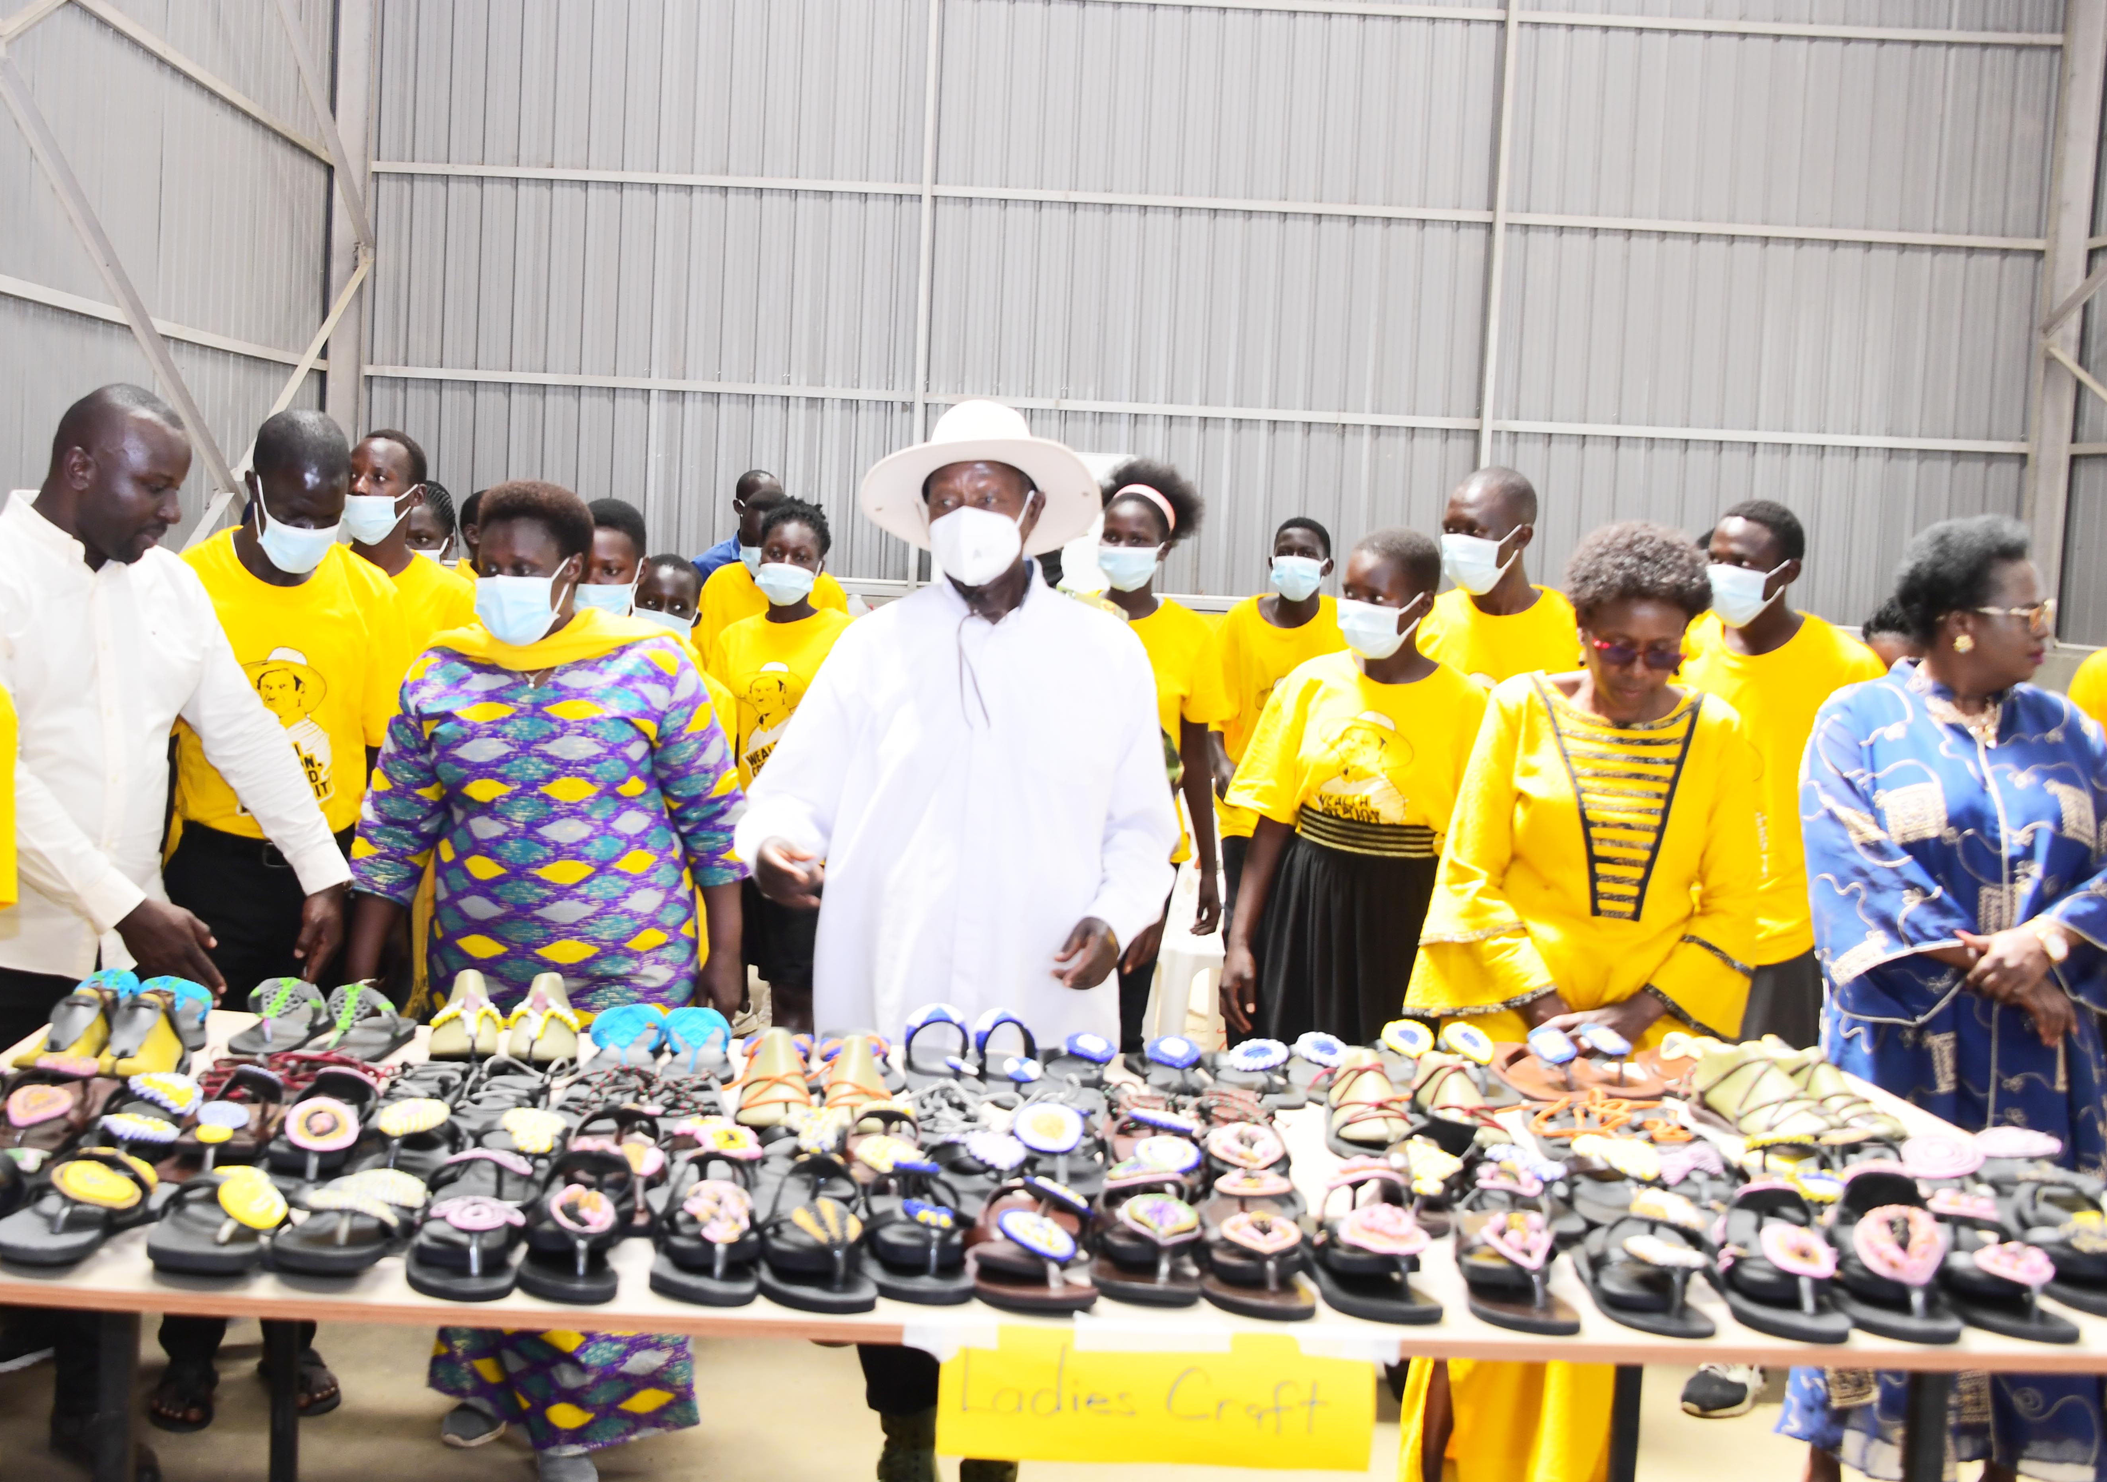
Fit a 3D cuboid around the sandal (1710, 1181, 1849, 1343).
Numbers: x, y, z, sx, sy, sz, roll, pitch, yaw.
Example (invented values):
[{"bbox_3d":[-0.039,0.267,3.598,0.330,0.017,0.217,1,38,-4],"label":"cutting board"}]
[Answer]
[{"bbox_3d":[0.747,0.531,2.187,0.100,0.100,0.260,3,5,9],"label":"sandal"}]

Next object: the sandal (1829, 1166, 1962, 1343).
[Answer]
[{"bbox_3d":[0.875,0.534,2.213,0.100,0.110,0.260,3,3,7],"label":"sandal"}]

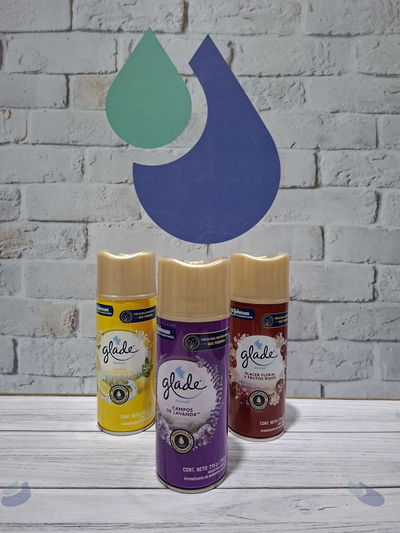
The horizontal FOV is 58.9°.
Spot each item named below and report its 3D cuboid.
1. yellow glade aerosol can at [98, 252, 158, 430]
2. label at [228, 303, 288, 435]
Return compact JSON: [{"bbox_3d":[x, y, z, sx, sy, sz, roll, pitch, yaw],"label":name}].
[{"bbox_3d":[-0.075,0.073,0.366,0.059,0.179,0.059,1,6,0],"label":"yellow glade aerosol can"},{"bbox_3d":[0.058,0.097,0.361,0.059,0.131,0.059,2,6,10],"label":"label"}]

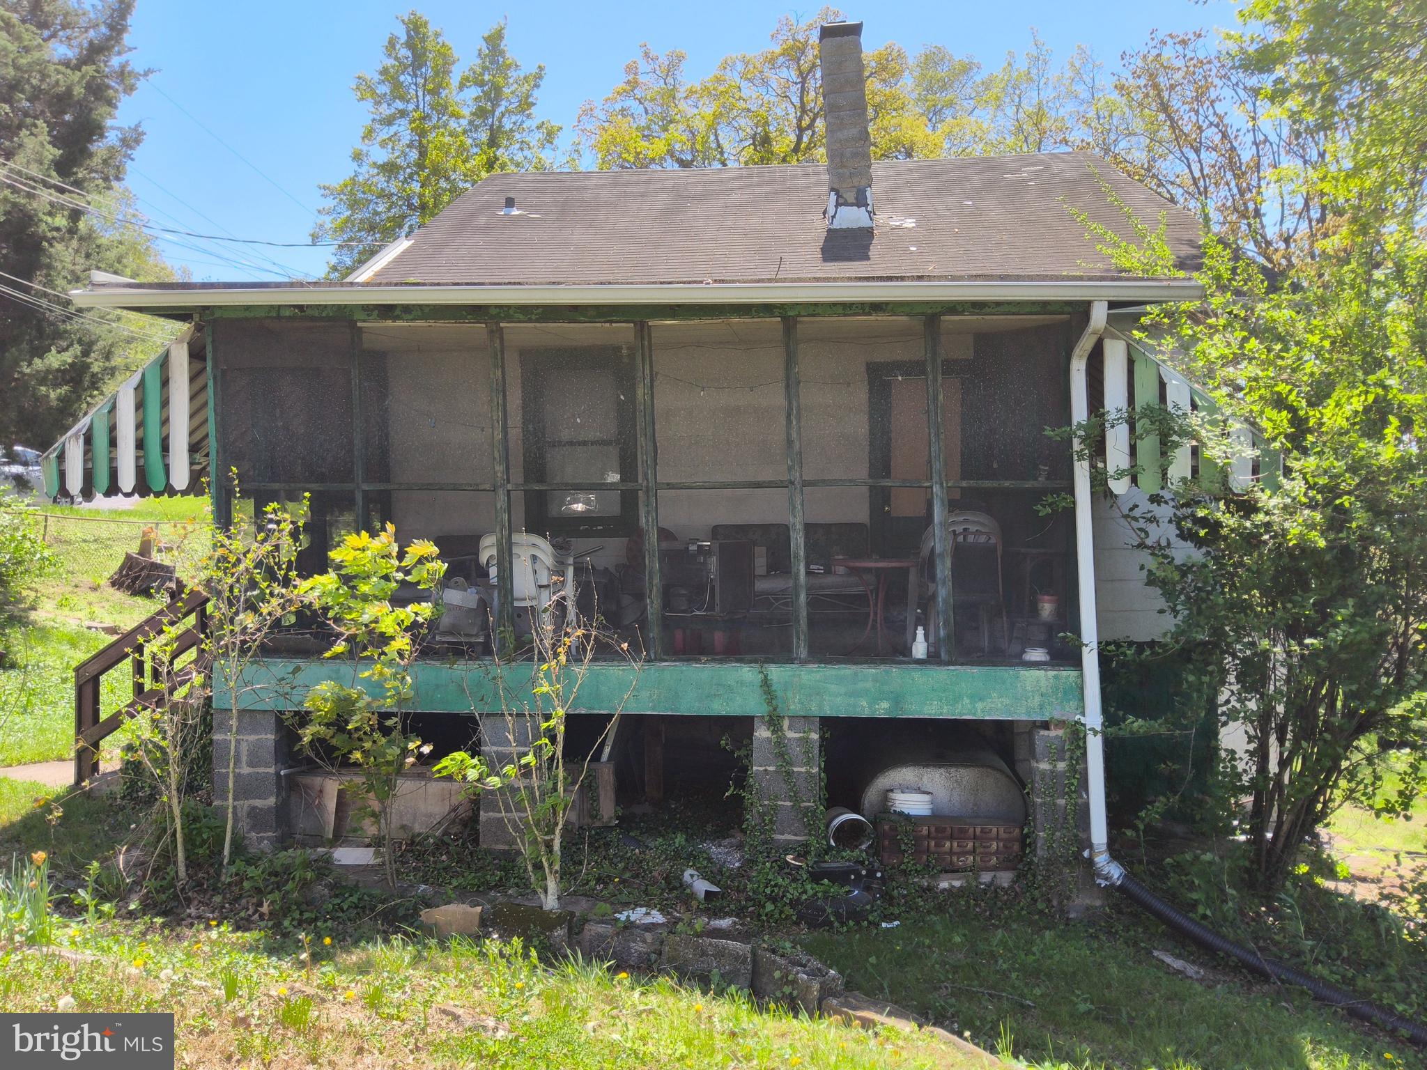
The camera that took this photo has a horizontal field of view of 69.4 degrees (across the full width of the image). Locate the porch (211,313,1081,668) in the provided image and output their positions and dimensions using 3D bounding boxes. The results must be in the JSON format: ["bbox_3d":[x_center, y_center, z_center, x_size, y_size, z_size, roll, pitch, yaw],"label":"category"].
[{"bbox_3d":[-0.410,-0.310,7.558,5.300,2.170,2.600,0,2,3],"label":"porch"}]

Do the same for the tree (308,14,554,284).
[{"bbox_3d":[-6.800,-6.700,26.000,6.600,12.600,6.400,0,2,3],"label":"tree"}]

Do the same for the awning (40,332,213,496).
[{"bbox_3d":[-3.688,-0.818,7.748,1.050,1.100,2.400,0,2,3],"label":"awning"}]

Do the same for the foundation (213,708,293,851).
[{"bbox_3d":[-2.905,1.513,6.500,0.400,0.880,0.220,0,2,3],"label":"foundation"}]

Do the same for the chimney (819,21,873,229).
[{"bbox_3d":[1.340,-4.106,10.510,0.440,2.080,0.430,0,2,3],"label":"chimney"}]

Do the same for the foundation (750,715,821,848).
[{"bbox_3d":[0.443,1.465,6.230,0.400,0.800,0.220,0,2,3],"label":"foundation"}]

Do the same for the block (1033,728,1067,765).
[{"bbox_3d":[2.015,1.261,6.250,0.220,0.205,0.200,0,2,3],"label":"block"}]

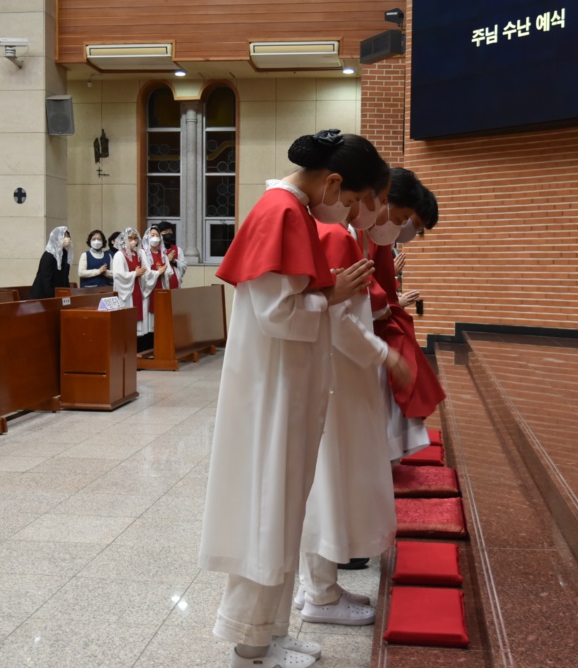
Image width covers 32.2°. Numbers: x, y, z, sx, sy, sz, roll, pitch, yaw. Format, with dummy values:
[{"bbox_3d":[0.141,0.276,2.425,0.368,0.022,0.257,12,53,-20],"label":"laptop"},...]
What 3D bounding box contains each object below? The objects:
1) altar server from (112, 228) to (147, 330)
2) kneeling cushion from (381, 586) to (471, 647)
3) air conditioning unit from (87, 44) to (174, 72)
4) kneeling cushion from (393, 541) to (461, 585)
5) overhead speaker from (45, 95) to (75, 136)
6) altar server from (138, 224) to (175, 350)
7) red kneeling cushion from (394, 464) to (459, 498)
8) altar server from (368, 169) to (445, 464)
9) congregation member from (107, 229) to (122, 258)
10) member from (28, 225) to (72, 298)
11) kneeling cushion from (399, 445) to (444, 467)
[{"bbox_3d":[-1.790,-0.419,11.255,0.360,1.555,0.440,3,5,38],"label":"altar server"},{"bbox_3d":[0.363,0.736,2.638,0.210,0.045,0.370,1,4,7],"label":"kneeling cushion"},{"bbox_3d":[-2.041,-3.697,13.395,1.130,0.200,0.750,1,4,7],"label":"air conditioning unit"},{"bbox_3d":[0.431,0.706,3.107,0.210,0.045,0.370,1,4,7],"label":"kneeling cushion"},{"bbox_3d":[-3.296,-3.145,14.400,0.360,0.540,0.340,0,22,-1],"label":"overhead speaker"},{"bbox_3d":[-1.587,-0.518,11.896,0.380,1.560,0.450,3,5,37],"label":"altar server"},{"bbox_3d":[0.588,0.627,4.269,0.280,0.050,0.450,1,4,7],"label":"red kneeling cushion"},{"bbox_3d":[0.378,0.105,3.898,0.500,1.500,0.480,1,4,7],"label":"altar server"},{"bbox_3d":[-2.429,-0.627,13.956,0.360,1.583,0.450,2,4,25],"label":"congregation member"},{"bbox_3d":[-2.818,-0.478,11.855,0.450,1.576,0.440,2,4,18],"label":"member"},{"bbox_3d":[0.679,0.616,5.088,0.215,0.050,0.350,1,4,7],"label":"kneeling cushion"}]

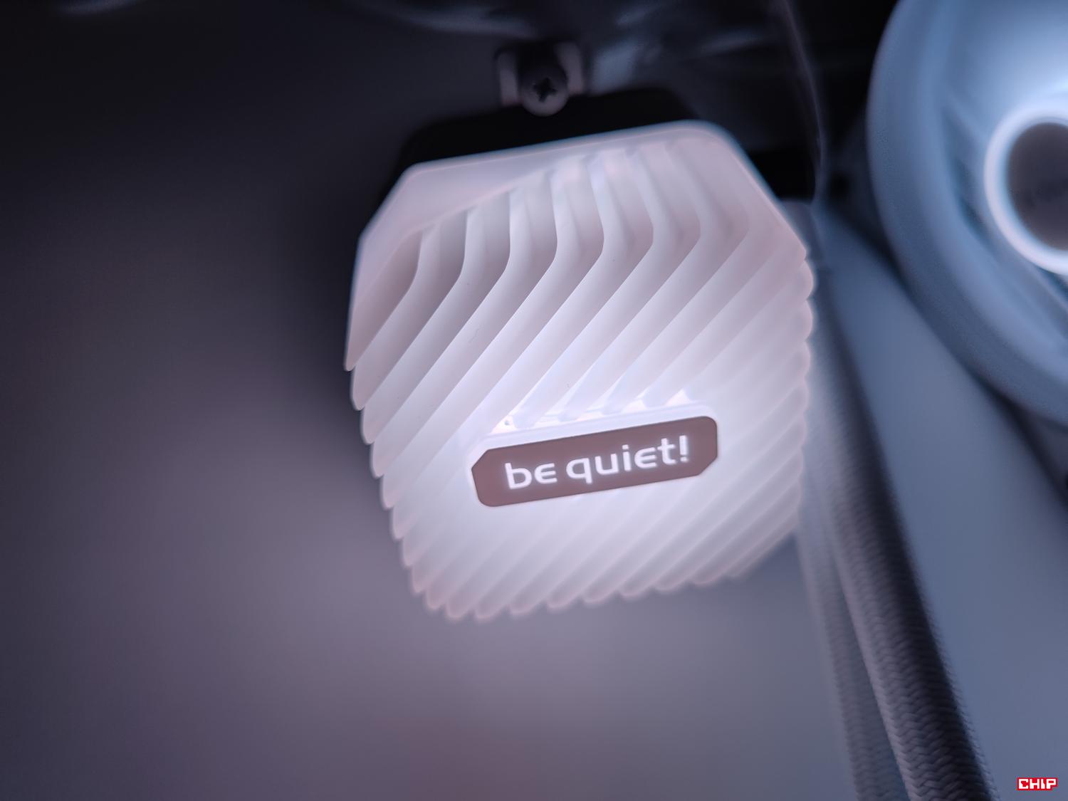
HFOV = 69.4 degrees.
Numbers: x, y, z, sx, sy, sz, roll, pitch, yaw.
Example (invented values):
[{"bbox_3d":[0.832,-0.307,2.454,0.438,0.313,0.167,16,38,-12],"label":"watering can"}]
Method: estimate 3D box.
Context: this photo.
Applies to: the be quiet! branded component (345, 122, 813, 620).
[{"bbox_3d":[0.008,-0.004,0.143,0.071,0.073,0.049,-9,34,2],"label":"be quiet! branded component"}]

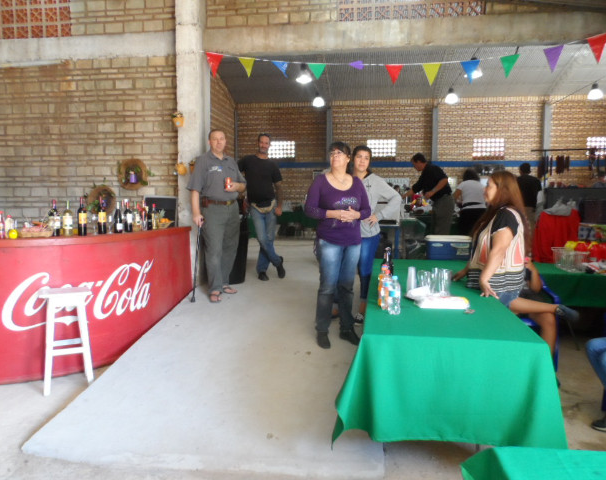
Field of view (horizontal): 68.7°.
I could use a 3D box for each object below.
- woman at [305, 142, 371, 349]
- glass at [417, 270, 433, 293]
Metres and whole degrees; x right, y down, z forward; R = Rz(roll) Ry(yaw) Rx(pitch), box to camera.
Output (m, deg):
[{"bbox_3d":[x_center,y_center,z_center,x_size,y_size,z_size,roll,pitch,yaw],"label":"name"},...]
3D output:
[{"bbox_3d":[0.281,0.034,3.611,0.500,1.650,0.380,-1,6,-8],"label":"woman"},{"bbox_3d":[0.857,0.295,3.137,0.090,0.152,0.090,2,7,15],"label":"glass"}]

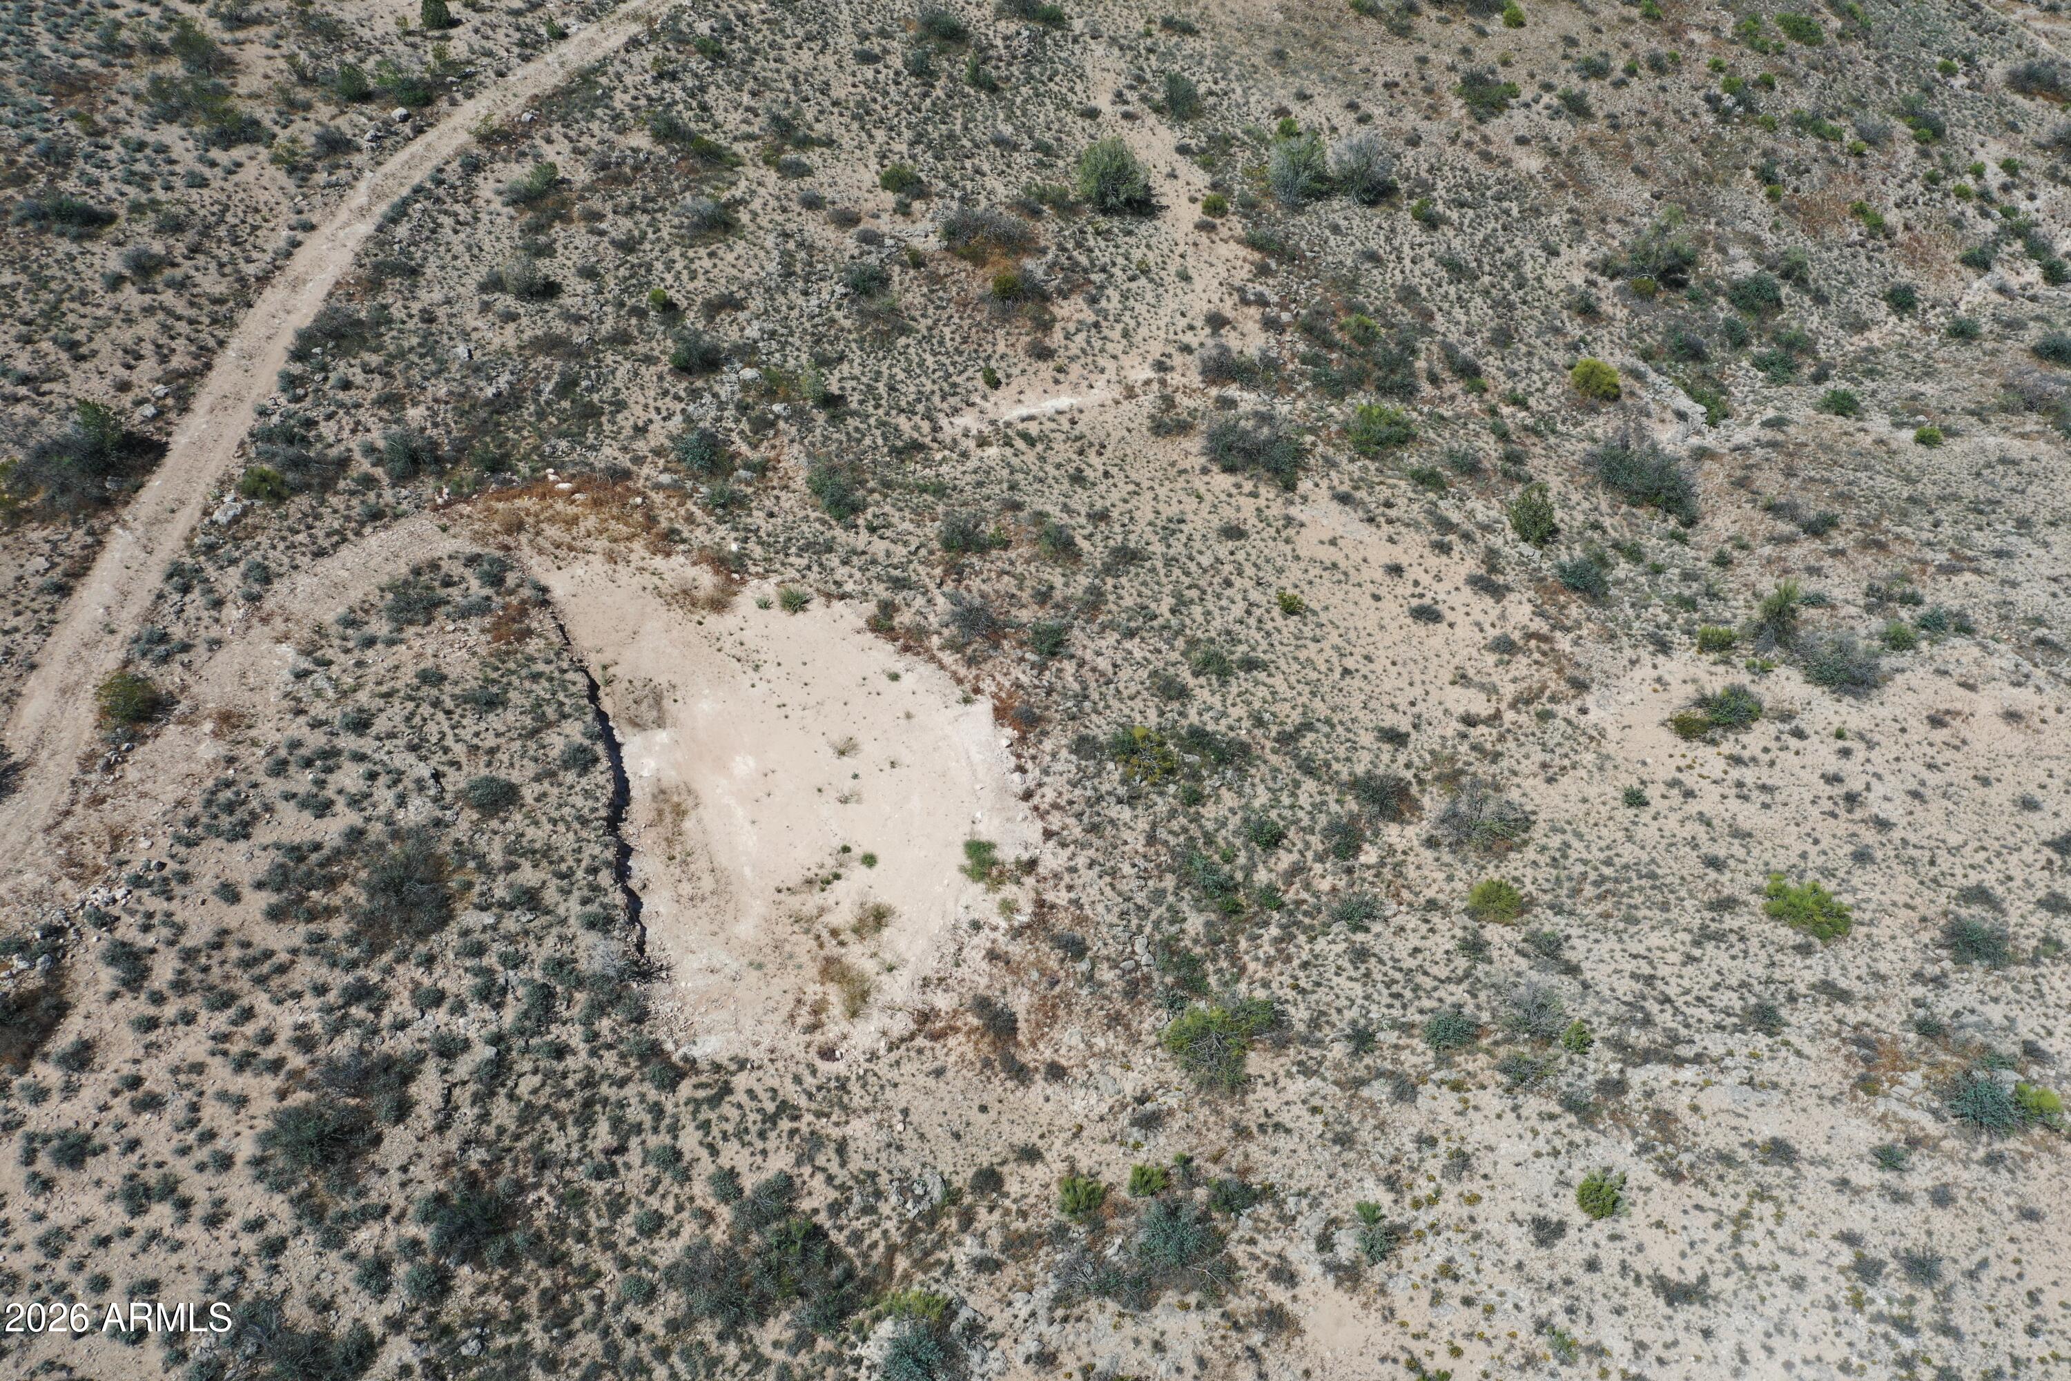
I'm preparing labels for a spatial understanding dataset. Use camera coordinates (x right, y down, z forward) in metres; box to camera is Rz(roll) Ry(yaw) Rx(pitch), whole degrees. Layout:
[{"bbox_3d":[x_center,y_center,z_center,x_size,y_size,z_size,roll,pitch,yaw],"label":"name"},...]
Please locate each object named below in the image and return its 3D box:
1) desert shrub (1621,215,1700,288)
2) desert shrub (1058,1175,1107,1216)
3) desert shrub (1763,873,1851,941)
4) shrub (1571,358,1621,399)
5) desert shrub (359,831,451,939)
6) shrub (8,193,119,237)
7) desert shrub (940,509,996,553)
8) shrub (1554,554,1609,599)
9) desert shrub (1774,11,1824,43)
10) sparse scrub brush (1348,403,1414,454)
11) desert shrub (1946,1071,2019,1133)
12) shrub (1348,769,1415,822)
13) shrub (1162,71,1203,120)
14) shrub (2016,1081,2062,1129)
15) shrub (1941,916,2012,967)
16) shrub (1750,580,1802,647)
[{"bbox_3d":[29.060,-20.450,74.940,3.560,3.080,3.380,17,48,16],"label":"desert shrub"},{"bbox_3d":[1.209,13.010,41.496,1.180,0.890,1.130,0,46,0],"label":"desert shrub"},{"bbox_3d":[23.660,6.660,49.430,2.540,1.460,2.410,29,52,26],"label":"desert shrub"},{"bbox_3d":[25.590,-14.220,73.510,2.290,1.730,2.290,18,51,15],"label":"shrub"},{"bbox_3d":[-18.600,5.780,47.530,2.760,3.060,2.620,0,46,0],"label":"desert shrub"},{"bbox_3d":[-47.714,-23.291,78.968,5.235,2.356,3.665,-24,48,-23],"label":"shrub"},{"bbox_3d":[-2.585,-6.034,61.273,2.277,1.251,1.936,-2,43,-2],"label":"desert shrub"},{"bbox_3d":[19.479,-4.071,57.456,1.920,1.250,1.920,0,46,0],"label":"shrub"},{"bbox_3d":[46.251,-40.143,97.549,2.842,1.661,2.131,18,46,18],"label":"desert shrub"},{"bbox_3d":[13.547,-10.228,63.021,2.670,1.650,2.430,0,46,0],"label":"sparse scrub brush"},{"bbox_3d":[26.430,11.460,44.890,1.780,1.200,1.870,0,46,0],"label":"desert shrub"},{"bbox_3d":[12.430,3.780,57.820,2.310,1.390,2.040,15,50,13],"label":"shrub"},{"bbox_3d":[8.220,-33.210,89.940,2.150,2.400,2.400,4,49,4],"label":"shrub"},{"bbox_3d":[26.868,11.090,43.106,1.169,0.982,1.299,-31,51,-29],"label":"shrub"},{"bbox_3d":[28.470,7.590,48.740,1.990,1.150,1.890,35,55,30],"label":"shrub"},{"bbox_3d":[26.790,-2.810,58.240,1.840,2.170,1.740,24,50,22],"label":"shrub"}]

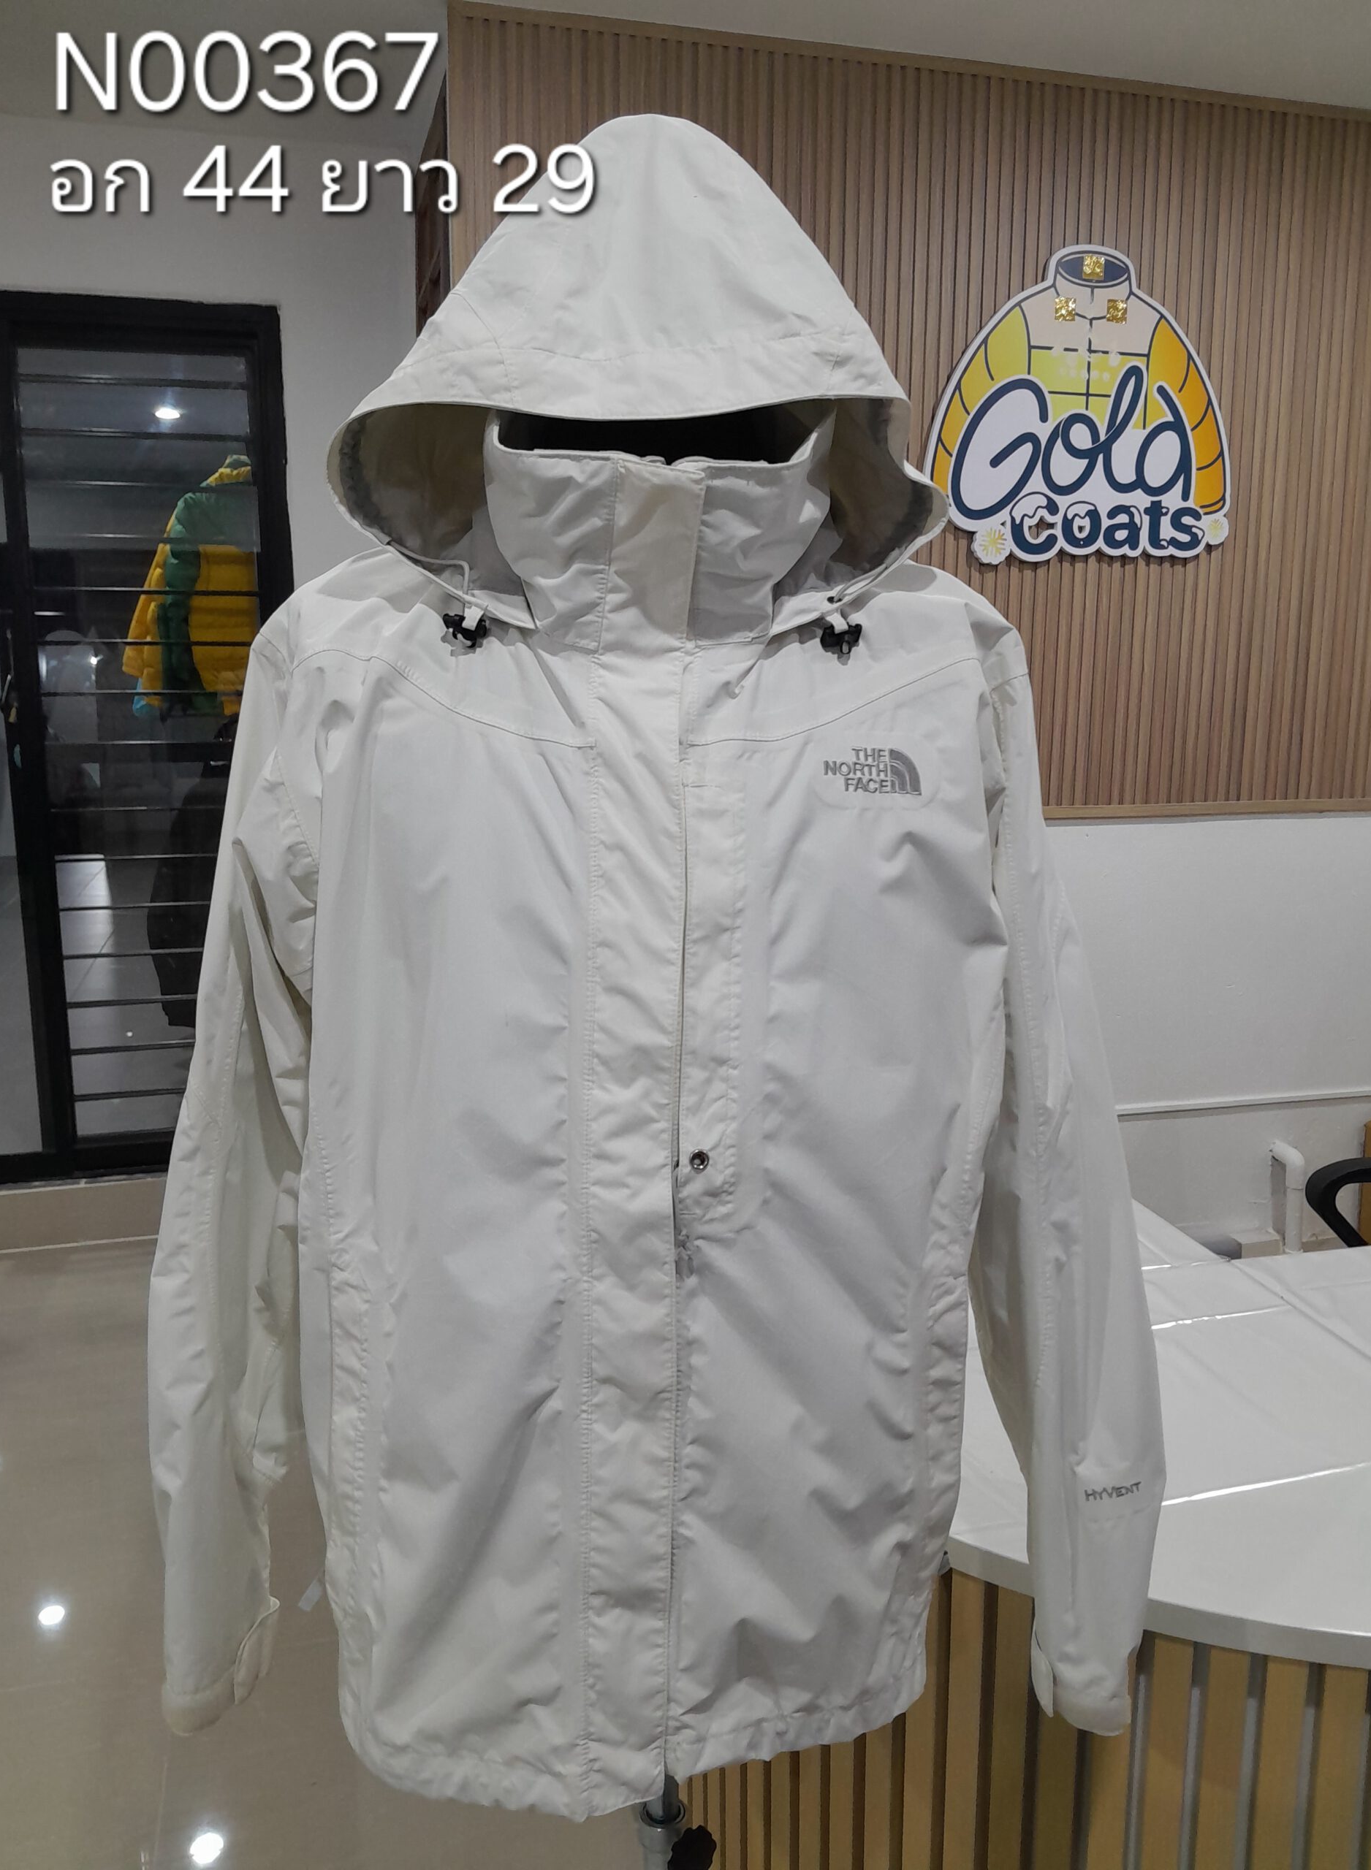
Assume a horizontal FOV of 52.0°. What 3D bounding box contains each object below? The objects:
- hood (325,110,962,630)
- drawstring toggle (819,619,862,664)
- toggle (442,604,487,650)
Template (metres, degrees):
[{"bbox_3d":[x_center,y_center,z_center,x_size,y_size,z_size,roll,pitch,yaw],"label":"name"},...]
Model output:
[{"bbox_3d":[-0.032,-0.333,0.866,0.350,0.315,0.270,-1,10,-4],"label":"hood"},{"bbox_3d":[0.089,-0.168,0.805,0.024,0.021,0.014,-14,-1,-10],"label":"drawstring toggle"},{"bbox_3d":[-0.126,-0.175,0.805,0.025,0.021,0.014,14,-1,10],"label":"toggle"}]

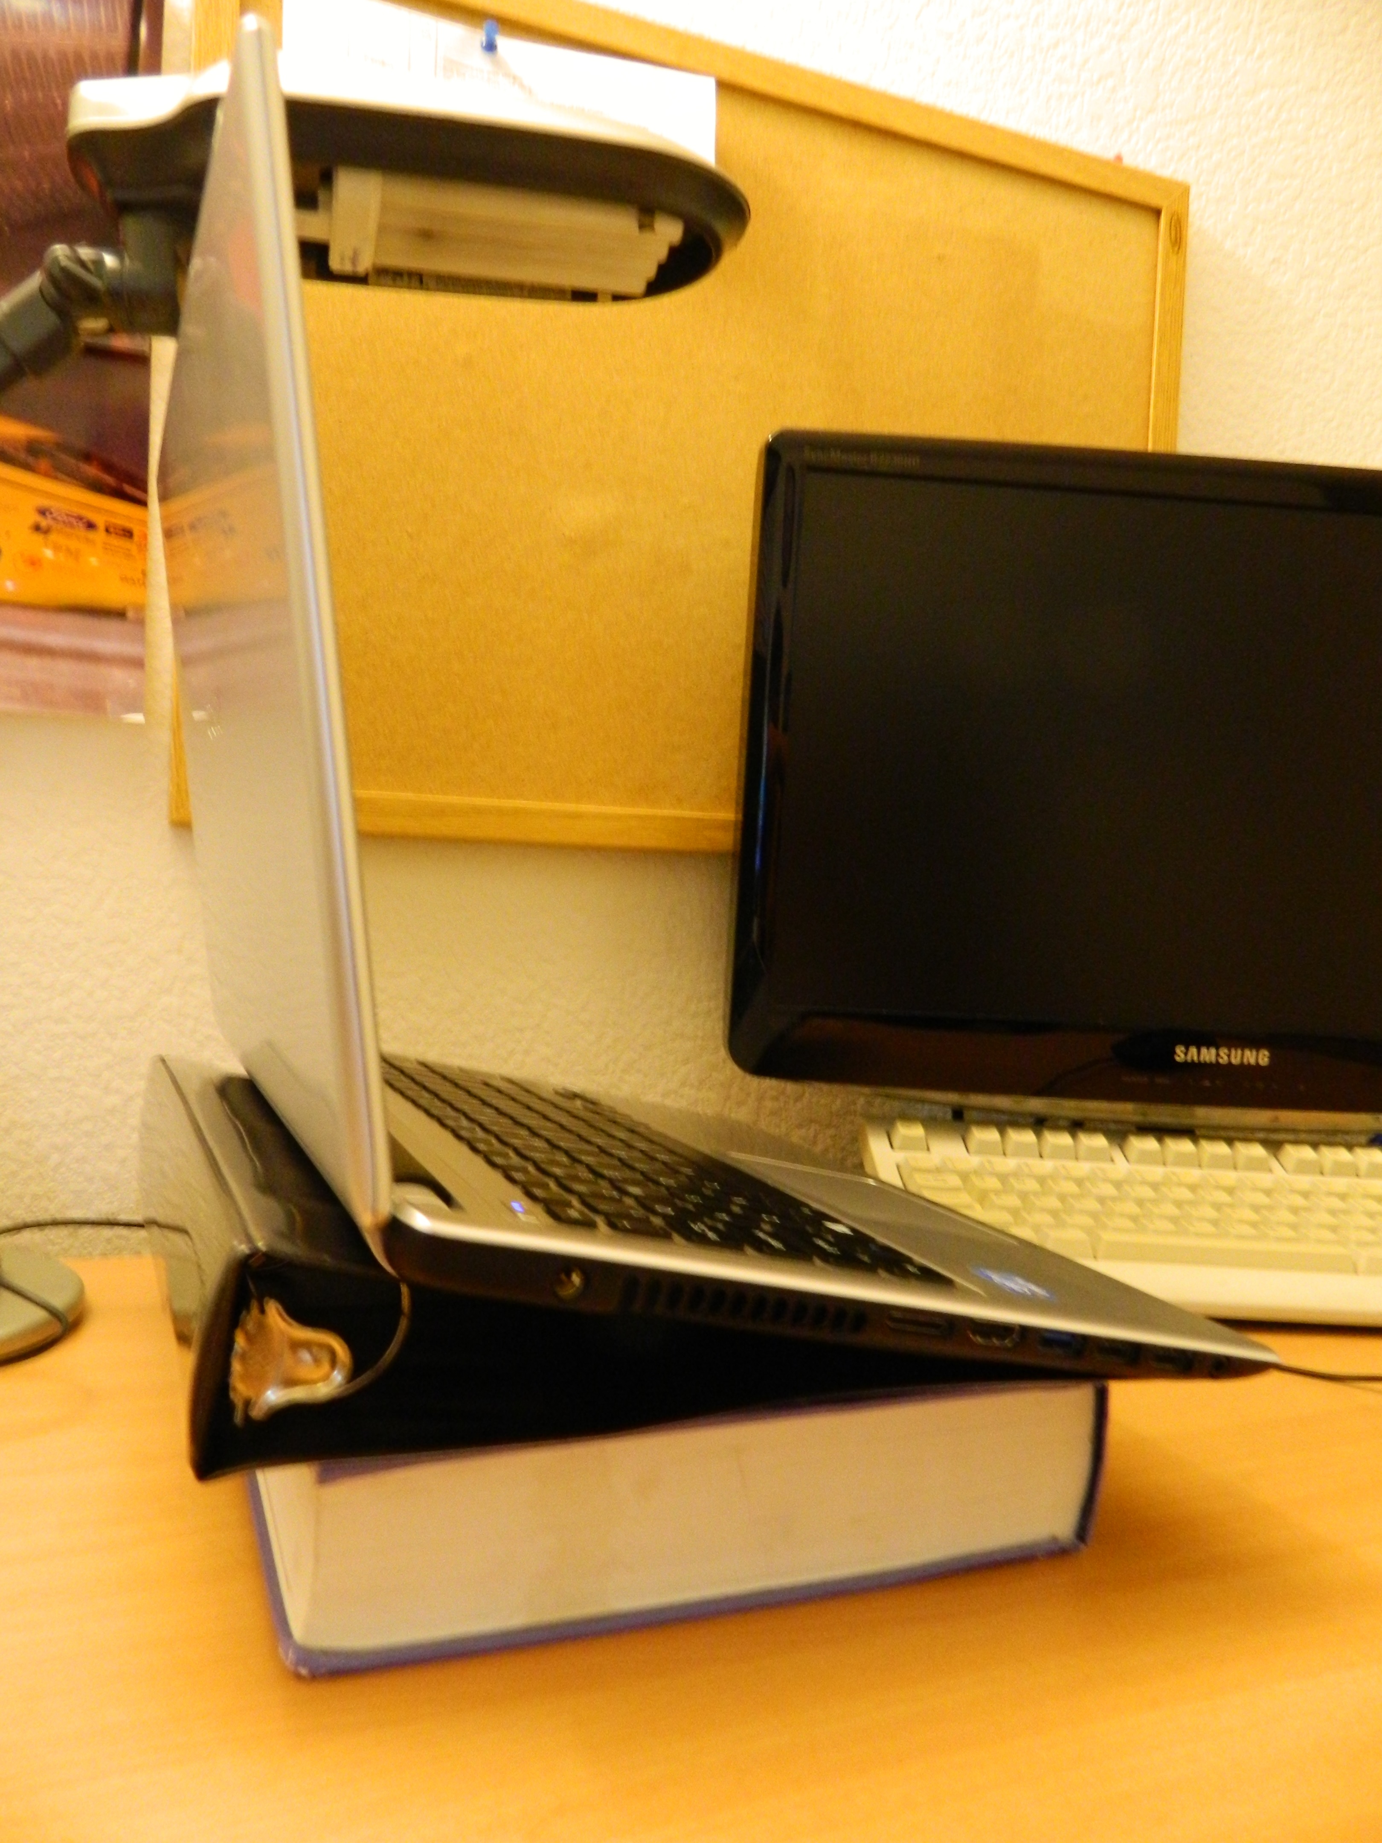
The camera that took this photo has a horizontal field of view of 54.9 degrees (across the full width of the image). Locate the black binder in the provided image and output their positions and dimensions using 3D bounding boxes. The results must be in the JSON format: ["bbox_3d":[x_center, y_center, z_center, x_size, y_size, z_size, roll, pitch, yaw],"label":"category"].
[{"bbox_3d":[-0.057,0.087,0.440,0.216,0.054,0.235,2,4,-24],"label":"black binder"}]

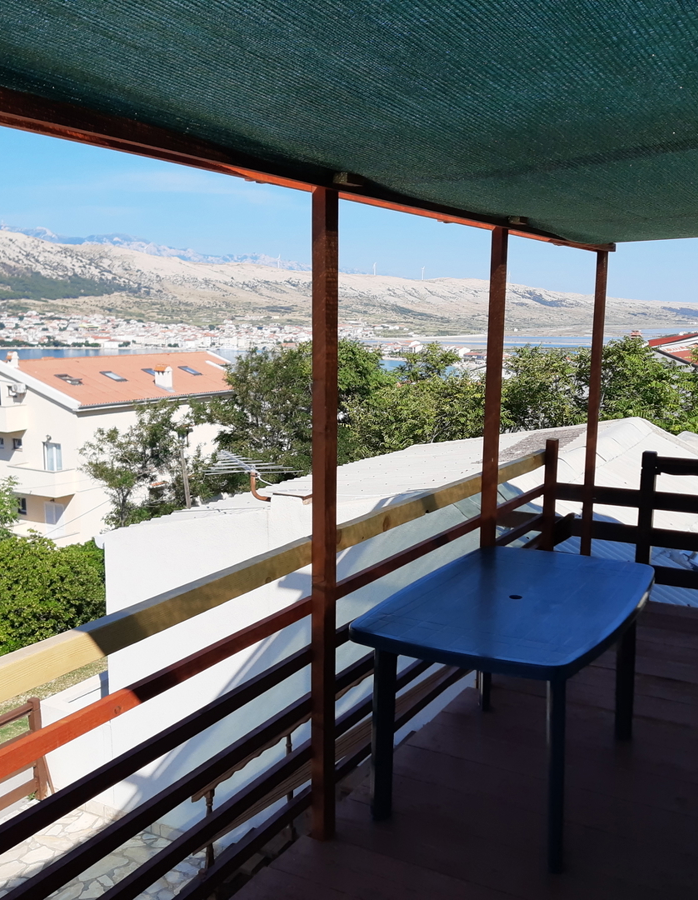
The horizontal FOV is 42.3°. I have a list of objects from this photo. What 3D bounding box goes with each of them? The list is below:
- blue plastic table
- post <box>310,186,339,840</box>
[{"bbox_3d":[0.649,0.911,3.500,0.869,0.732,1.347,5,10,29],"label":"blue plastic table"},{"bbox_3d":[-0.079,0.267,2.968,0.053,2.164,0.070,6,10,30],"label":"post"}]

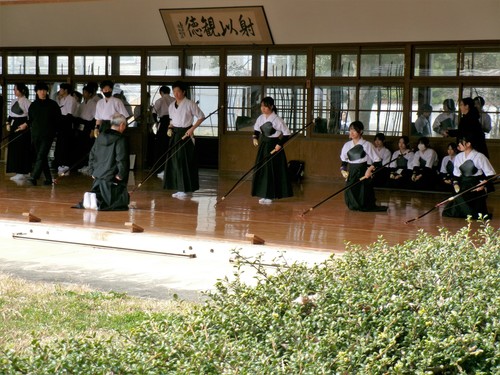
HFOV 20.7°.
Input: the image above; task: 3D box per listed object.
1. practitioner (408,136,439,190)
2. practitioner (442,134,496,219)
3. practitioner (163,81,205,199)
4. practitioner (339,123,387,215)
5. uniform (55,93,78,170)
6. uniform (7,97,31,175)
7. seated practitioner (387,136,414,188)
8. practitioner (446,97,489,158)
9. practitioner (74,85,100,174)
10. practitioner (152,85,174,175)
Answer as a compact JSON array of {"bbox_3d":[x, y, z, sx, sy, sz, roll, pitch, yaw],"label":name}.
[{"bbox_3d":[3.089,-0.439,24.266,0.520,0.880,0.580,4,4,37],"label":"practitioner"},{"bbox_3d":[2.907,-0.152,18.120,0.560,1.060,0.700,4,5,41],"label":"practitioner"},{"bbox_3d":[-0.991,-0.732,20.635,0.580,1.720,0.440,3,5,30],"label":"practitioner"},{"bbox_3d":[1.552,-0.297,18.843,0.530,1.210,0.640,4,5,42],"label":"practitioner"},{"bbox_3d":[-3.290,-1.004,24.600,0.380,1.398,0.480,0,4,-15],"label":"uniform"},{"bbox_3d":[-3.906,-0.896,23.200,0.400,1.353,0.480,-2,5,-35],"label":"uniform"},{"bbox_3d":[2.542,-0.444,23.044,0.480,0.809,0.640,4,6,37],"label":"seated practitioner"},{"bbox_3d":[3.231,-0.552,20.200,0.600,1.530,0.480,0,4,-5],"label":"practitioner"},{"bbox_3d":[-3.021,-1.087,25.646,0.400,1.617,0.480,-4,6,-41],"label":"practitioner"},{"bbox_3d":[-1.612,-1.068,26.380,0.490,1.700,0.400,0,4,-18],"label":"practitioner"}]

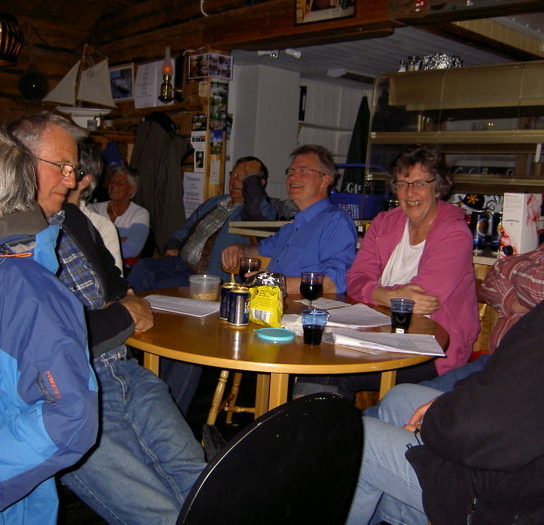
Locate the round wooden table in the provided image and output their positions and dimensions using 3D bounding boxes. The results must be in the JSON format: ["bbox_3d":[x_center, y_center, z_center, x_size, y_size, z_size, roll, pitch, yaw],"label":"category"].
[{"bbox_3d":[-0.014,0.549,2.443,1.180,0.730,1.180,3,8,0],"label":"round wooden table"}]

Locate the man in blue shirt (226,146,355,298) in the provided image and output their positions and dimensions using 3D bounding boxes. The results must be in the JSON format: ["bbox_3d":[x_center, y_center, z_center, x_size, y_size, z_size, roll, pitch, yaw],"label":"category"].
[{"bbox_3d":[0.050,0.176,2.932,0.580,1.340,0.660,11,11,42],"label":"man in blue shirt"}]

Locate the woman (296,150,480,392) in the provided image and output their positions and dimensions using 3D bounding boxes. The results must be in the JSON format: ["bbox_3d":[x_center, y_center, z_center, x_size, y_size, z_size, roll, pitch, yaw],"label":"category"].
[{"bbox_3d":[0.486,0.253,2.596,0.540,1.330,0.680,8,9,33],"label":"woman"}]

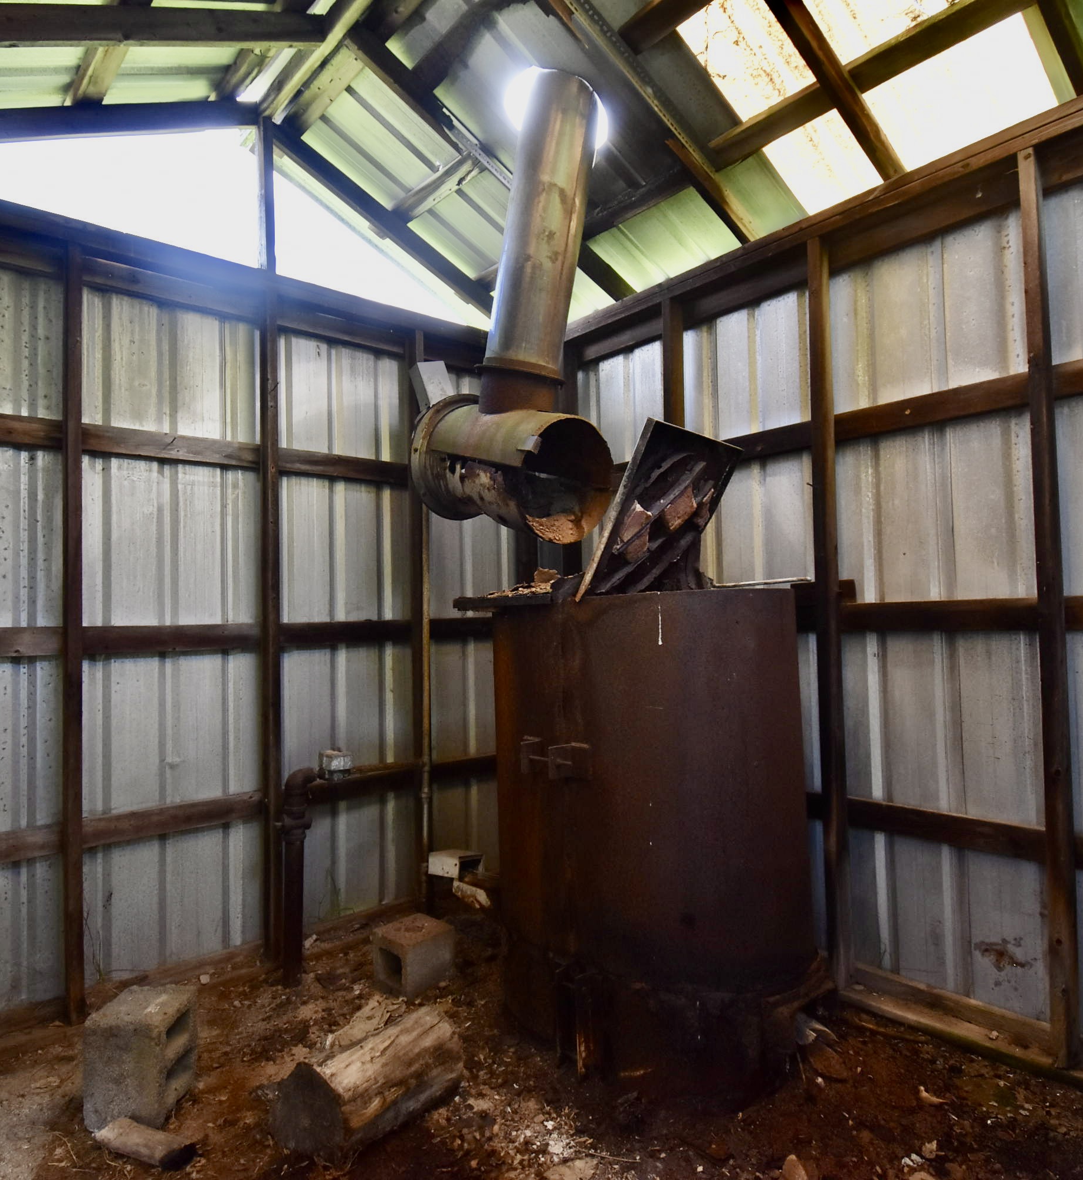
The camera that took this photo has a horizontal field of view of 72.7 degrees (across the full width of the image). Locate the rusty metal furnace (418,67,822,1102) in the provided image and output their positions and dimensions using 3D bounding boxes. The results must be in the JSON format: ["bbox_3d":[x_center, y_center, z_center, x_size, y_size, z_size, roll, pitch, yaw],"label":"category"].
[{"bbox_3d":[0.277,-0.163,2.297,1.000,2.945,0.970,0,-3,-42],"label":"rusty metal furnace"}]

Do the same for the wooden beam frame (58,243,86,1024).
[{"bbox_3d":[-1.468,0.112,2.293,0.043,2.400,0.089,0,-2,-35],"label":"wooden beam frame"}]

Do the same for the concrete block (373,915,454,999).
[{"bbox_3d":[-0.434,1.253,2.535,0.179,0.167,0.204,-3,-3,40],"label":"concrete block"}]

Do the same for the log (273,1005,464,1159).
[{"bbox_3d":[-0.435,1.228,1.875,0.450,0.170,0.190,0,-3,-37],"label":"log"}]

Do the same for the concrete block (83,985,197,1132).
[{"bbox_3d":[-1.022,1.203,1.899,0.186,0.250,0.180,-2,-2,4],"label":"concrete block"}]

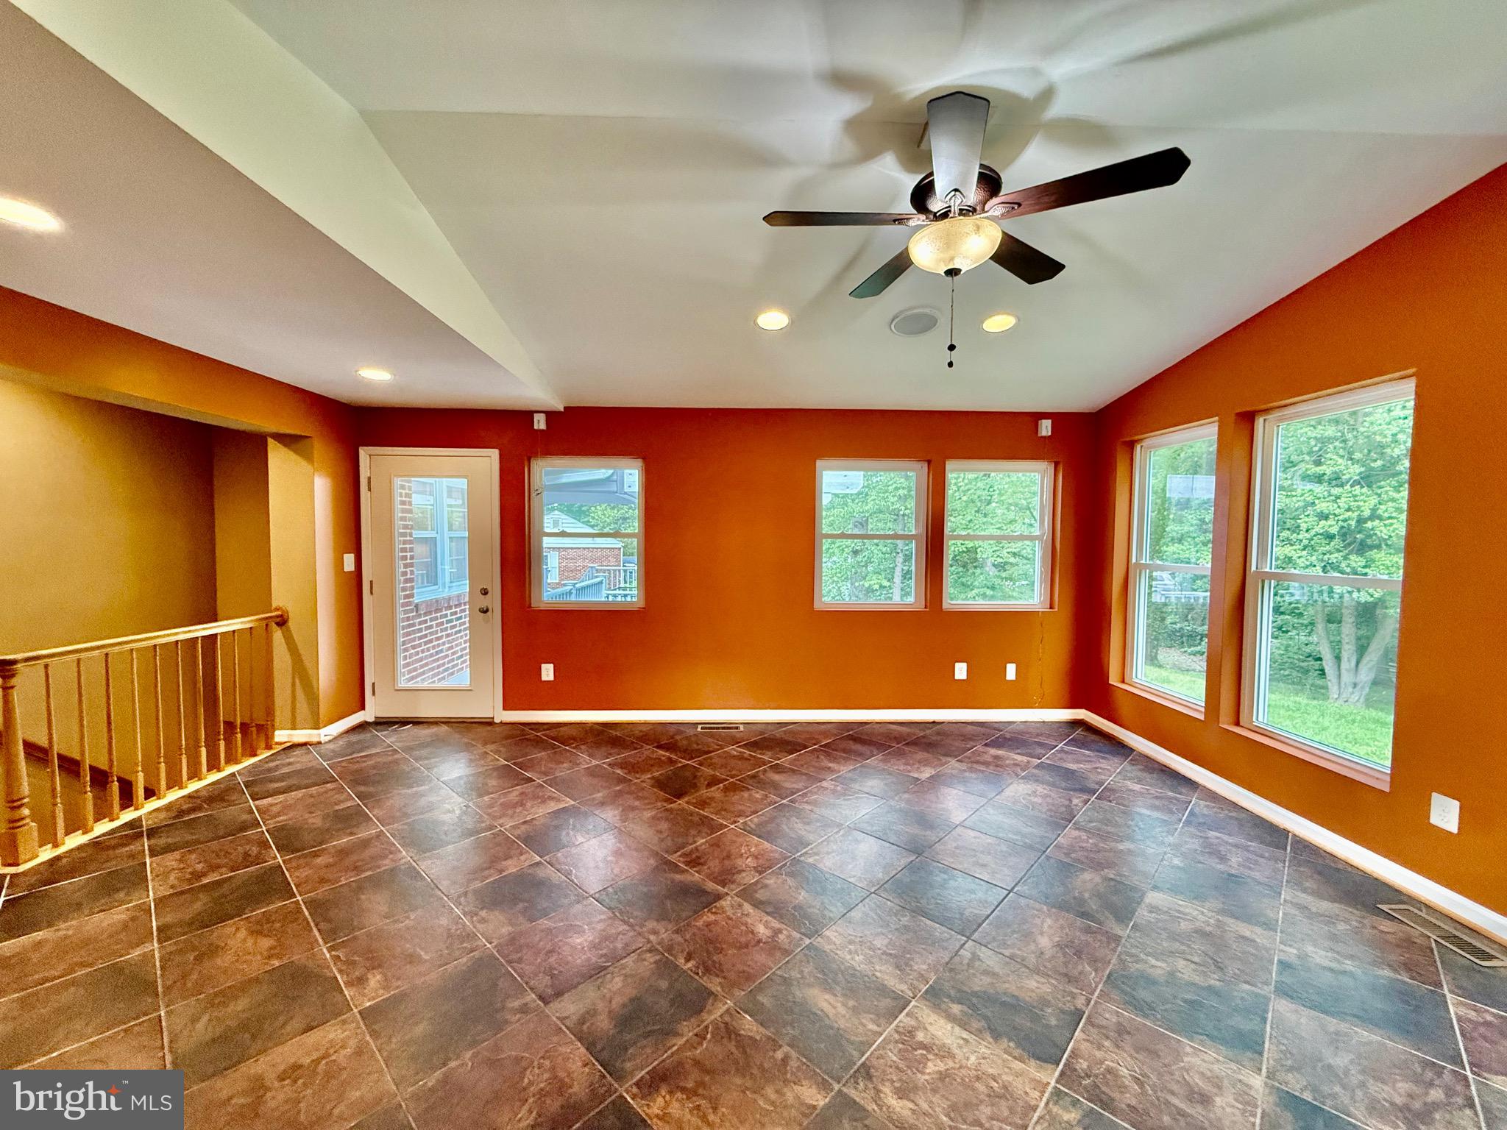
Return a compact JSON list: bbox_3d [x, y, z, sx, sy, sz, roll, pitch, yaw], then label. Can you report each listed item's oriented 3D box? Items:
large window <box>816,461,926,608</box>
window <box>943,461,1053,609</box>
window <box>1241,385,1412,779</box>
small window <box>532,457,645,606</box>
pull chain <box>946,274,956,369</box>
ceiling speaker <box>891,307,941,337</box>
[{"bbox_3d":[0.937,-0.237,4.910,0.913,1.181,0.090,0,3,-2],"label":"large window"},{"bbox_3d":[1.967,-0.232,4.942,0.918,1.181,0.090,0,3,-2],"label":"window"},{"bbox_3d":[2.862,0.062,3.048,0.090,1.802,0.915,0,3,-2],"label":"window"},{"bbox_3d":[-1.298,-0.248,4.841,0.912,1.181,0.090,0,3,-2],"label":"small window"},{"bbox_3d":[0.677,-0.829,2.075,0.030,0.319,0.030,0,3,-2],"label":"pull chain"},{"bbox_3d":[0.901,-1.343,3.391,0.280,0.025,0.280,0,-6,-2],"label":"ceiling speaker"}]

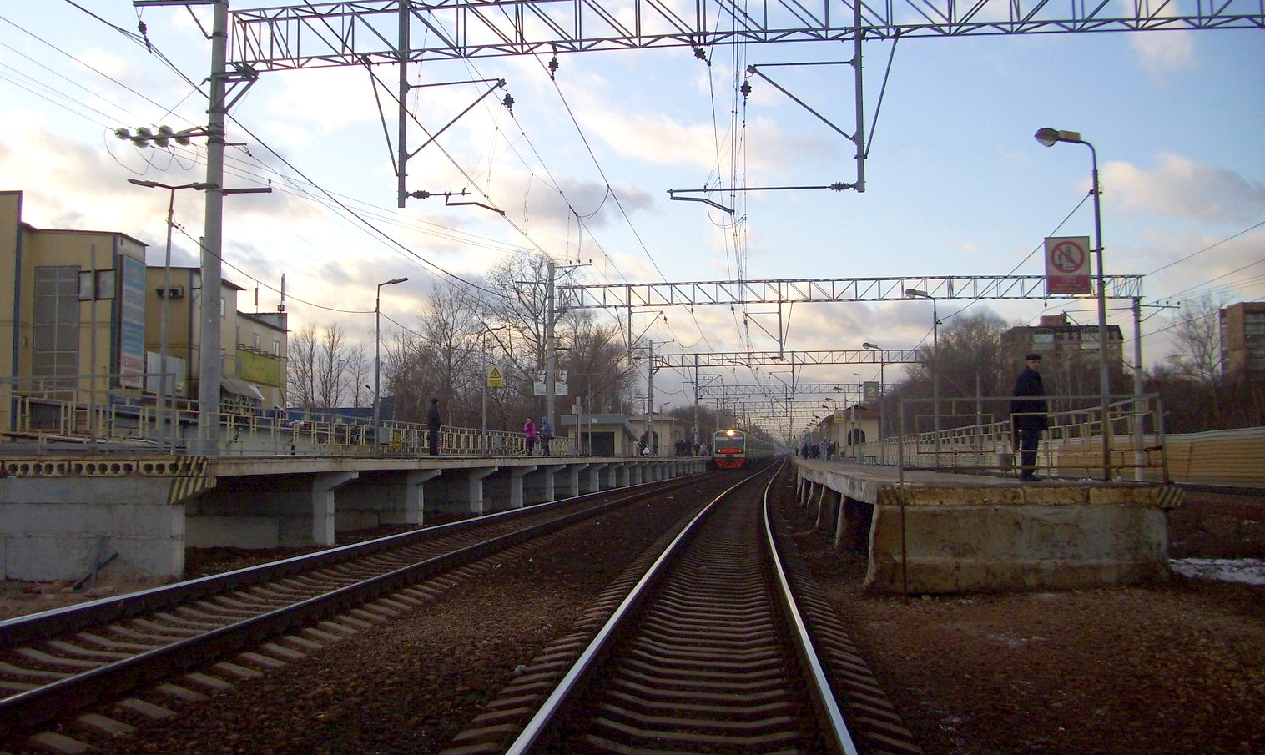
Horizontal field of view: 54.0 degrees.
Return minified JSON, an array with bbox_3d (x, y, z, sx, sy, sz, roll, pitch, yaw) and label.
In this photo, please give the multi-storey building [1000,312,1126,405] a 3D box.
[{"bbox_3d":[113.519,3.418,328.460,29.000,39.415,17.000,0,-4,7],"label":"multi-storey building"}]

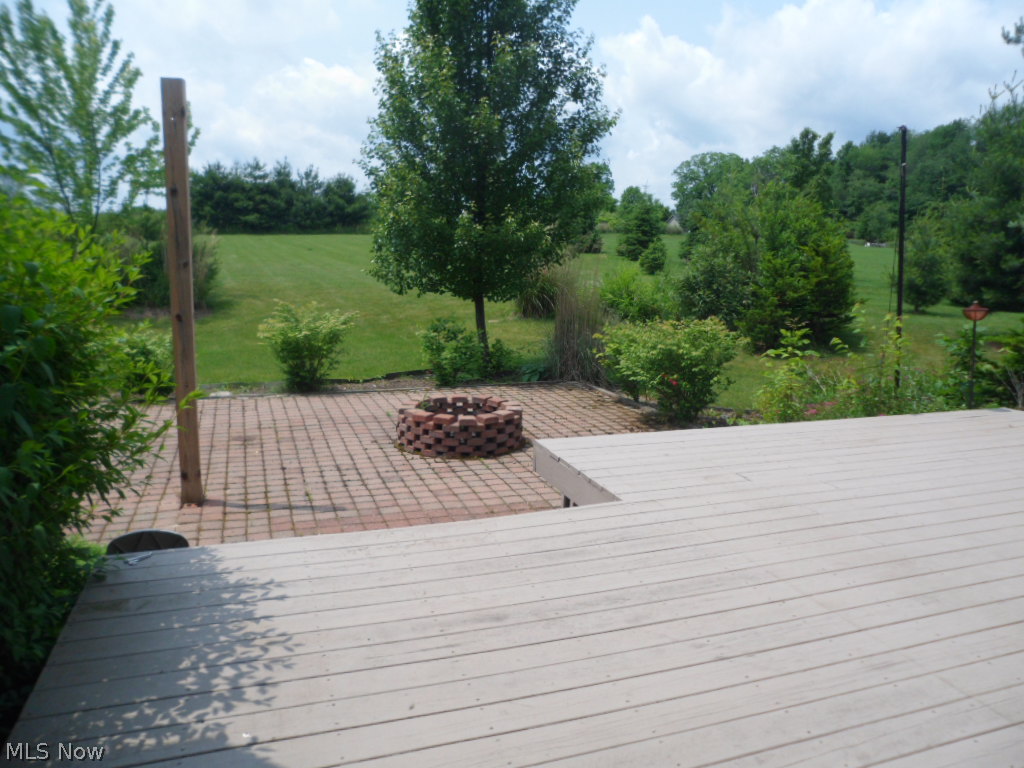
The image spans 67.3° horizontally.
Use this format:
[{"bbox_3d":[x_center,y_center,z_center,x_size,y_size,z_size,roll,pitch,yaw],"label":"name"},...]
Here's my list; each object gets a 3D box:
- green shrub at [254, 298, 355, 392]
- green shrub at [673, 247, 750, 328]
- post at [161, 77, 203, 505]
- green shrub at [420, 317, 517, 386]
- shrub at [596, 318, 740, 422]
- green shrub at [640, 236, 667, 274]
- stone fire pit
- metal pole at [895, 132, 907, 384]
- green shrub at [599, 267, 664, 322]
[{"bbox_3d":[-2.645,-0.496,9.900,1.287,1.176,1.150,1,10,0],"label":"green shrub"},{"bbox_3d":[4.228,-2.013,16.300,1.653,1.829,1.500,1,10,0],"label":"green shrub"},{"bbox_3d":[-2.303,-0.578,5.388,0.145,2.949,0.145,-2,11,-19],"label":"post"},{"bbox_3d":[-0.591,-0.442,10.450,1.304,0.966,1.100,1,10,0],"label":"green shrub"},{"bbox_3d":[1.801,-0.173,8.850,1.657,1.180,1.400,1,10,0],"label":"shrub"},{"bbox_3d":[6.942,-6.349,38.000,1.383,1.906,1.350,1,10,0],"label":"green shrub"},{"bbox_3d":[-0.500,0.390,7.500,1.208,0.344,1.208,1,10,0],"label":"stone fire pit"},{"bbox_3d":[4.801,-1.445,9.495,0.065,3.374,0.065,-4,10,1],"label":"metal pole"},{"bbox_3d":[2.780,-2.014,17.600,1.510,1.371,1.400,1,10,0],"label":"green shrub"}]

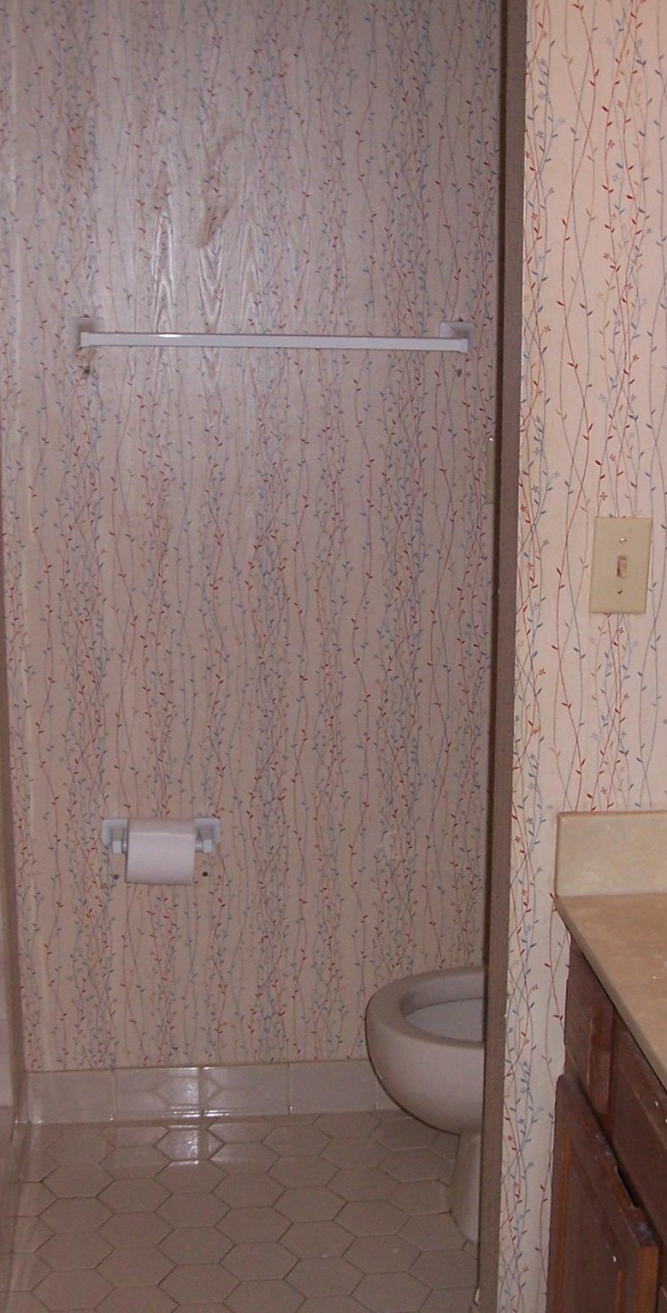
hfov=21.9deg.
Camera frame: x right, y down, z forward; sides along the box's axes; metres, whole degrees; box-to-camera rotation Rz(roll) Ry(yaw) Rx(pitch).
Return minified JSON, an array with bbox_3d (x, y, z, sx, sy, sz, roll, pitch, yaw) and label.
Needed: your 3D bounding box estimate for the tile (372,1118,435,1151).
[{"bbox_3d":[0.120,0.822,2.941,0.118,0.008,0.102,-1,12,-7],"label":"tile"}]

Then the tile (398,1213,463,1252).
[{"bbox_3d":[0.161,0.906,2.692,0.125,0.010,0.108,-1,12,-6],"label":"tile"}]

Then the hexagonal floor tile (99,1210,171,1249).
[{"bbox_3d":[-0.309,0.902,2.696,0.121,0.008,0.105,-1,12,-7],"label":"hexagonal floor tile"}]

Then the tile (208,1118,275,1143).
[{"bbox_3d":[-0.159,0.839,3.020,0.125,0.010,0.085,-1,12,-6],"label":"tile"}]

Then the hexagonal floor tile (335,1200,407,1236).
[{"bbox_3d":[0.058,0.876,2.671,0.118,0.008,0.102,-1,12,-7],"label":"hexagonal floor tile"}]

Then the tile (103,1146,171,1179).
[{"bbox_3d":[-0.334,0.861,2.905,0.125,0.010,0.108,-1,12,-6],"label":"tile"}]

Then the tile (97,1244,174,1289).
[{"bbox_3d":[-0.297,0.923,2.591,0.121,0.008,0.105,-1,12,-7],"label":"tile"}]

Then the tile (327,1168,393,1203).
[{"bbox_3d":[0.050,0.876,2.840,0.125,0.010,0.108,-1,12,-6],"label":"tile"}]

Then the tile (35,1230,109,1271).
[{"bbox_3d":[-0.387,0.890,2.570,0.118,0.008,0.102,-1,12,-7],"label":"tile"}]

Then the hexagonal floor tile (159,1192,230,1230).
[{"bbox_3d":[-0.218,0.869,2.688,0.118,0.008,0.102,-1,12,-7],"label":"hexagonal floor tile"}]

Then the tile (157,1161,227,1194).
[{"bbox_3d":[-0.230,0.848,2.789,0.118,0.008,0.102,-1,12,-7],"label":"tile"}]

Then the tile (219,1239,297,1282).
[{"bbox_3d":[-0.111,0.922,2.608,0.125,0.010,0.108,-1,12,-6],"label":"tile"}]

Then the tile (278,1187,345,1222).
[{"bbox_3d":[-0.037,0.867,2.709,0.118,0.008,0.102,-1,12,-7],"label":"tile"}]

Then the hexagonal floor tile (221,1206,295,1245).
[{"bbox_3d":[-0.120,0.878,2.648,0.118,0.008,0.102,-1,12,-7],"label":"hexagonal floor tile"}]

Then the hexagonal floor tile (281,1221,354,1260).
[{"bbox_3d":[-0.025,0.910,2.671,0.125,0.010,0.108,-1,12,-6],"label":"hexagonal floor tile"}]

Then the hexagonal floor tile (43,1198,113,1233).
[{"bbox_3d":[-0.407,0.894,2.736,0.125,0.010,0.108,-1,12,-6],"label":"hexagonal floor tile"}]

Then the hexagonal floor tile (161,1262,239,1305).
[{"bbox_3d":[-0.194,0.910,2.486,0.118,0.008,0.102,-1,12,-7],"label":"hexagonal floor tile"}]

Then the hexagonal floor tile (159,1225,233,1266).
[{"bbox_3d":[-0.210,0.912,2.655,0.121,0.008,0.105,-1,12,-7],"label":"hexagonal floor tile"}]

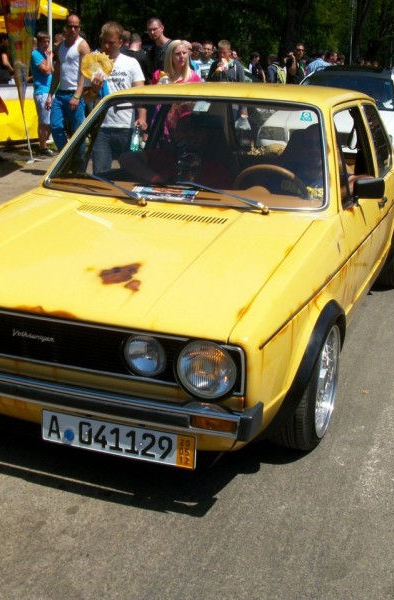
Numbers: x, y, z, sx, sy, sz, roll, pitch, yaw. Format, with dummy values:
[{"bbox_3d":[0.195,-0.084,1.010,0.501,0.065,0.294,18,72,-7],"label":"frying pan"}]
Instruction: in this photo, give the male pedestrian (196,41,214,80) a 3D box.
[{"bbox_3d":[0.108,-3.152,12.243,0.500,1.678,0.340,1,17,-3],"label":"male pedestrian"}]

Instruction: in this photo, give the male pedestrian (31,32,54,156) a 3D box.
[{"bbox_3d":[-2.215,-2.936,11.300,0.340,1.700,0.460,10,19,26],"label":"male pedestrian"}]

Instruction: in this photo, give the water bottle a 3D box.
[{"bbox_3d":[-0.511,-1.362,6.600,0.070,0.230,0.070,7,17,0],"label":"water bottle"}]

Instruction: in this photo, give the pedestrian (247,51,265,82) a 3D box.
[{"bbox_3d":[1.298,-4.463,17.000,0.320,1.700,0.480,15,21,38],"label":"pedestrian"}]

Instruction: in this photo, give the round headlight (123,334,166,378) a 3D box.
[{"bbox_3d":[-0.149,0.165,2.388,0.142,0.142,0.070,8,18,20],"label":"round headlight"}]

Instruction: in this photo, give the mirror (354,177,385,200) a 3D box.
[{"bbox_3d":[0.697,-0.446,3.163,0.135,0.088,0.070,8,18,20],"label":"mirror"}]

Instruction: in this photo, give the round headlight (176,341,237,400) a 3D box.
[{"bbox_3d":[0.036,0.201,2.337,0.180,0.180,0.070,8,18,20],"label":"round headlight"}]

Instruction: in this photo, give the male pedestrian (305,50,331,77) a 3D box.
[{"bbox_3d":[2.530,-4.453,16.744,0.550,1.686,0.420,16,22,40],"label":"male pedestrian"}]

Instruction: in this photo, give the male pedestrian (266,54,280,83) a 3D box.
[{"bbox_3d":[1.709,-4.875,18.230,0.500,1.589,0.380,-13,22,-40],"label":"male pedestrian"}]

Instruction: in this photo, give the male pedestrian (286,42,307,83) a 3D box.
[{"bbox_3d":[1.782,-3.564,13.800,0.550,1.790,0.360,-4,18,-17],"label":"male pedestrian"}]

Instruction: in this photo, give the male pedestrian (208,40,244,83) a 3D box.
[{"bbox_3d":[0.356,-2.649,10.640,0.500,1.656,0.380,3,17,6],"label":"male pedestrian"}]

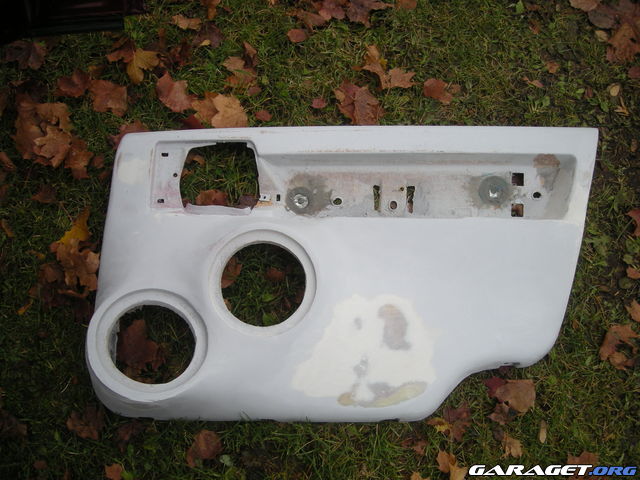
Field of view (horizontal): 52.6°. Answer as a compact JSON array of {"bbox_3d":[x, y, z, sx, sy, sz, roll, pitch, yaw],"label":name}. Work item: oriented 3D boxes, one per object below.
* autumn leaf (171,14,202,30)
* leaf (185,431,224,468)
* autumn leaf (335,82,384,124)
[{"bbox_3d":[-0.295,-0.484,1.440,0.069,0.018,0.037,14,71,5],"label":"autumn leaf"},{"bbox_3d":[-0.205,0.367,1.132,0.051,0.022,0.071,34,74,12],"label":"leaf"},{"bbox_3d":[0.078,-0.288,1.368,0.091,0.025,0.124,-24,72,-9],"label":"autumn leaf"}]

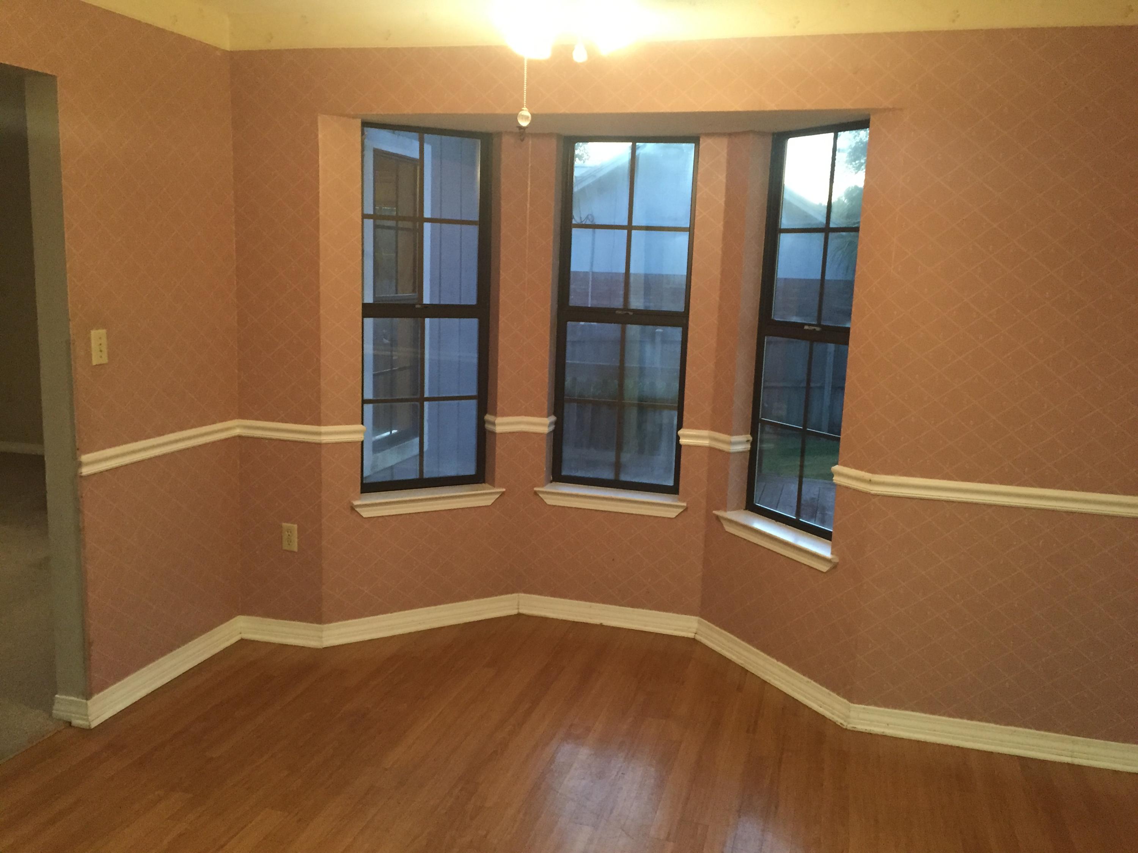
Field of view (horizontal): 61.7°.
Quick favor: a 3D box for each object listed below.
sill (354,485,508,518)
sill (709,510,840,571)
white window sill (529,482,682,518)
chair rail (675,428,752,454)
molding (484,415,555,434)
[{"bbox_3d":[-0.610,0.323,4.067,0.693,0.075,0.135,-4,11,-31],"label":"sill"},{"bbox_3d":[0.829,0.439,3.671,0.135,0.075,0.720,-3,11,-28],"label":"sill"},{"bbox_3d":[0.189,0.331,4.195,0.677,0.075,0.135,5,10,15],"label":"white window sill"},{"bbox_3d":[0.588,0.052,3.986,0.356,0.070,0.122,9,12,38],"label":"chair rail"},{"bbox_3d":[-0.208,-0.013,4.204,0.333,0.070,0.121,1,9,-8],"label":"molding"}]

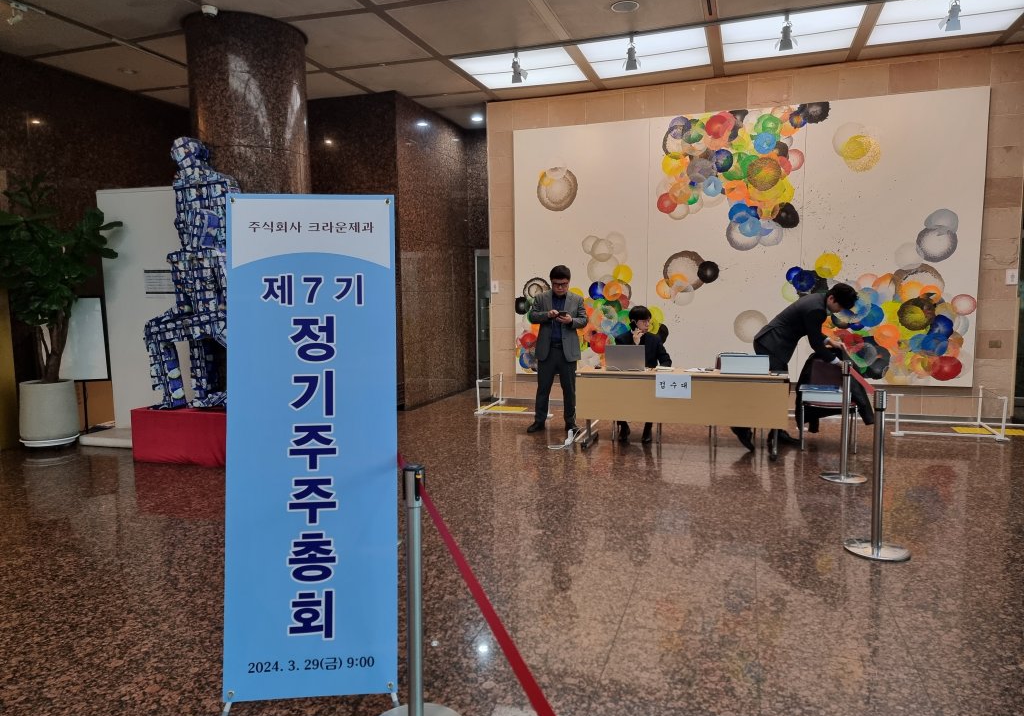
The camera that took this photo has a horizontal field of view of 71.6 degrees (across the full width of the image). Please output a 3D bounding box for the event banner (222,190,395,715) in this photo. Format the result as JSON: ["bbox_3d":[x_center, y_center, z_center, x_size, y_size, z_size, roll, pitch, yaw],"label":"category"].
[{"bbox_3d":[-0.722,0.299,2.555,0.600,1.800,0.040,-1,-3,-6],"label":"event banner"}]

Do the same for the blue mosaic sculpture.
[{"bbox_3d":[-2.801,-0.804,6.632,0.900,2.440,1.050,2,6,27],"label":"blue mosaic sculpture"}]

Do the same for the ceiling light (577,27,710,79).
[{"bbox_3d":[1.445,-3.248,7.589,1.260,0.090,1.200,1,6,19],"label":"ceiling light"}]

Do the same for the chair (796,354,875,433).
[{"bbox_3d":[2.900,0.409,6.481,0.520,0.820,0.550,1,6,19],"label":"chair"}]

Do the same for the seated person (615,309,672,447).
[{"bbox_3d":[1.281,0.152,6.911,0.540,1.300,0.670,0,5,11],"label":"seated person"}]

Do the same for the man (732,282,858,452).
[{"bbox_3d":[2.570,0.080,6.454,1.050,1.500,0.550,1,6,13],"label":"man"}]

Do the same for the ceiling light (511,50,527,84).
[{"bbox_3d":[0.072,-2.885,7.029,0.150,0.300,0.170,1,6,20],"label":"ceiling light"}]

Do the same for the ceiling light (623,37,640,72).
[{"bbox_3d":[1.135,-2.869,6.697,0.150,0.300,0.170,1,6,20],"label":"ceiling light"}]

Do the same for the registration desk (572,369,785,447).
[{"bbox_3d":[1.534,0.477,6.455,1.800,0.735,0.550,1,6,20],"label":"registration desk"}]

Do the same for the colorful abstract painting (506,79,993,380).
[{"bbox_3d":[2.553,-1.320,8.518,5.300,3.180,0.060,1,6,19],"label":"colorful abstract painting"}]

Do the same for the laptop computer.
[{"bbox_3d":[1.070,0.001,6.576,0.360,0.235,0.280,1,6,20],"label":"laptop computer"}]

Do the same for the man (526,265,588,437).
[{"bbox_3d":[0.463,-0.096,7.365,0.620,1.730,0.420,-1,5,2],"label":"man"}]

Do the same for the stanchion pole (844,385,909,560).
[{"bbox_3d":[2.017,0.624,3.893,0.330,0.900,0.330,1,6,20],"label":"stanchion pole"}]

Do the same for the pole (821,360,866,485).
[{"bbox_3d":[2.542,0.474,5.423,0.330,0.900,0.330,1,6,20],"label":"pole"}]

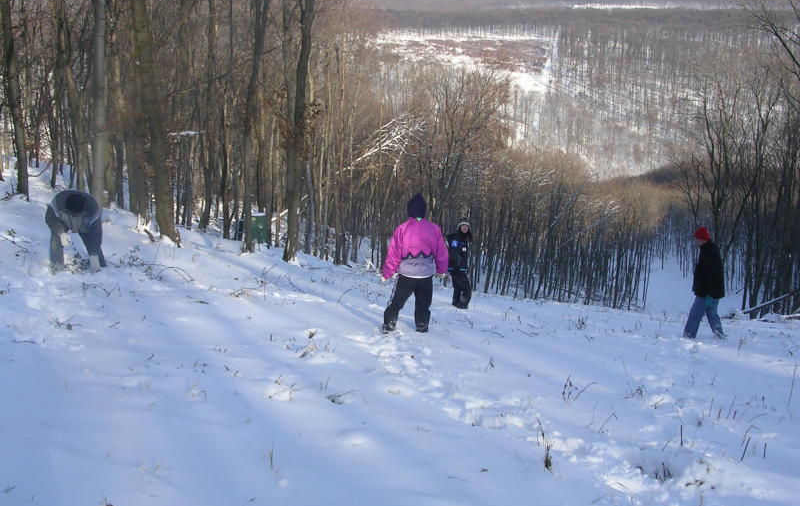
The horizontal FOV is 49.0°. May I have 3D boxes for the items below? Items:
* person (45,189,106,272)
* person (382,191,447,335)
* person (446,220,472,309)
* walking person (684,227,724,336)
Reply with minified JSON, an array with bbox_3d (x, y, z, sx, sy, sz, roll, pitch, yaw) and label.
[{"bbox_3d":[-4.000,-0.255,10.800,0.710,1.000,0.780,-5,19,-14],"label":"person"},{"bbox_3d":[0.173,0.124,9.810,0.740,1.630,0.450,1,18,4],"label":"person"},{"bbox_3d":[0.966,0.181,14.250,0.480,1.580,0.400,-7,19,-21],"label":"person"},{"bbox_3d":[4.170,0.418,12.060,0.600,1.670,0.500,0,18,0],"label":"walking person"}]

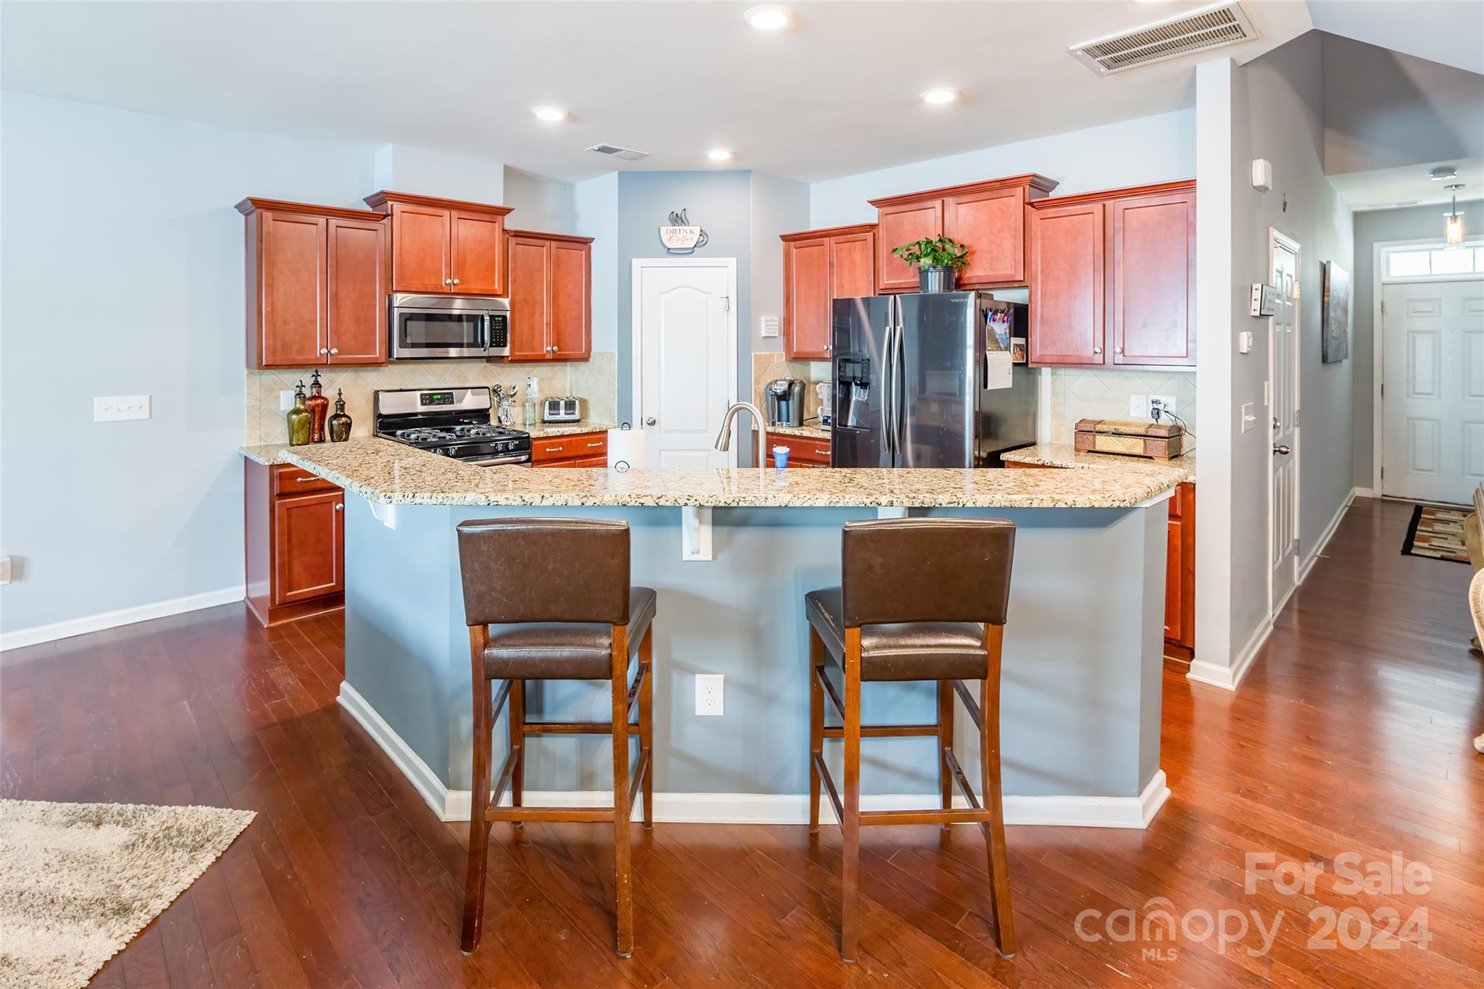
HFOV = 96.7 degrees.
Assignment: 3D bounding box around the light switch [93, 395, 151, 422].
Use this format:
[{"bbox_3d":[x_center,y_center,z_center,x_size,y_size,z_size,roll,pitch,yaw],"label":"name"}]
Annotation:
[{"bbox_3d":[-3.284,-0.454,3.500,0.217,0.123,0.012,-6,9,-41],"label":"light switch"}]

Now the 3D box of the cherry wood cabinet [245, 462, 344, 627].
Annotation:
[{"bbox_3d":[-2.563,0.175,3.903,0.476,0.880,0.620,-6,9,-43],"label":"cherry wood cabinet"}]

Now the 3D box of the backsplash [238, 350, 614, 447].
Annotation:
[{"bbox_3d":[-1.954,-0.655,4.430,2.127,0.458,0.682,-6,9,-43],"label":"backsplash"}]

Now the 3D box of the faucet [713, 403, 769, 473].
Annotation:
[{"bbox_3d":[-0.002,-0.150,2.420,0.245,0.390,0.075,6,9,40],"label":"faucet"}]

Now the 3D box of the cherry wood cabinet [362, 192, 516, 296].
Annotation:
[{"bbox_3d":[-2.057,-1.677,4.541,0.845,0.633,0.380,-6,9,-43],"label":"cherry wood cabinet"}]

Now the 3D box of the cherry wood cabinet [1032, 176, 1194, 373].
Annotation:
[{"bbox_3d":[2.021,-1.136,3.548,0.380,0.936,0.845,-6,9,-42],"label":"cherry wood cabinet"}]

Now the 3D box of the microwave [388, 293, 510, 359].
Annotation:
[{"bbox_3d":[-2.039,-1.147,4.537,0.765,0.420,0.410,-6,9,-43],"label":"microwave"}]

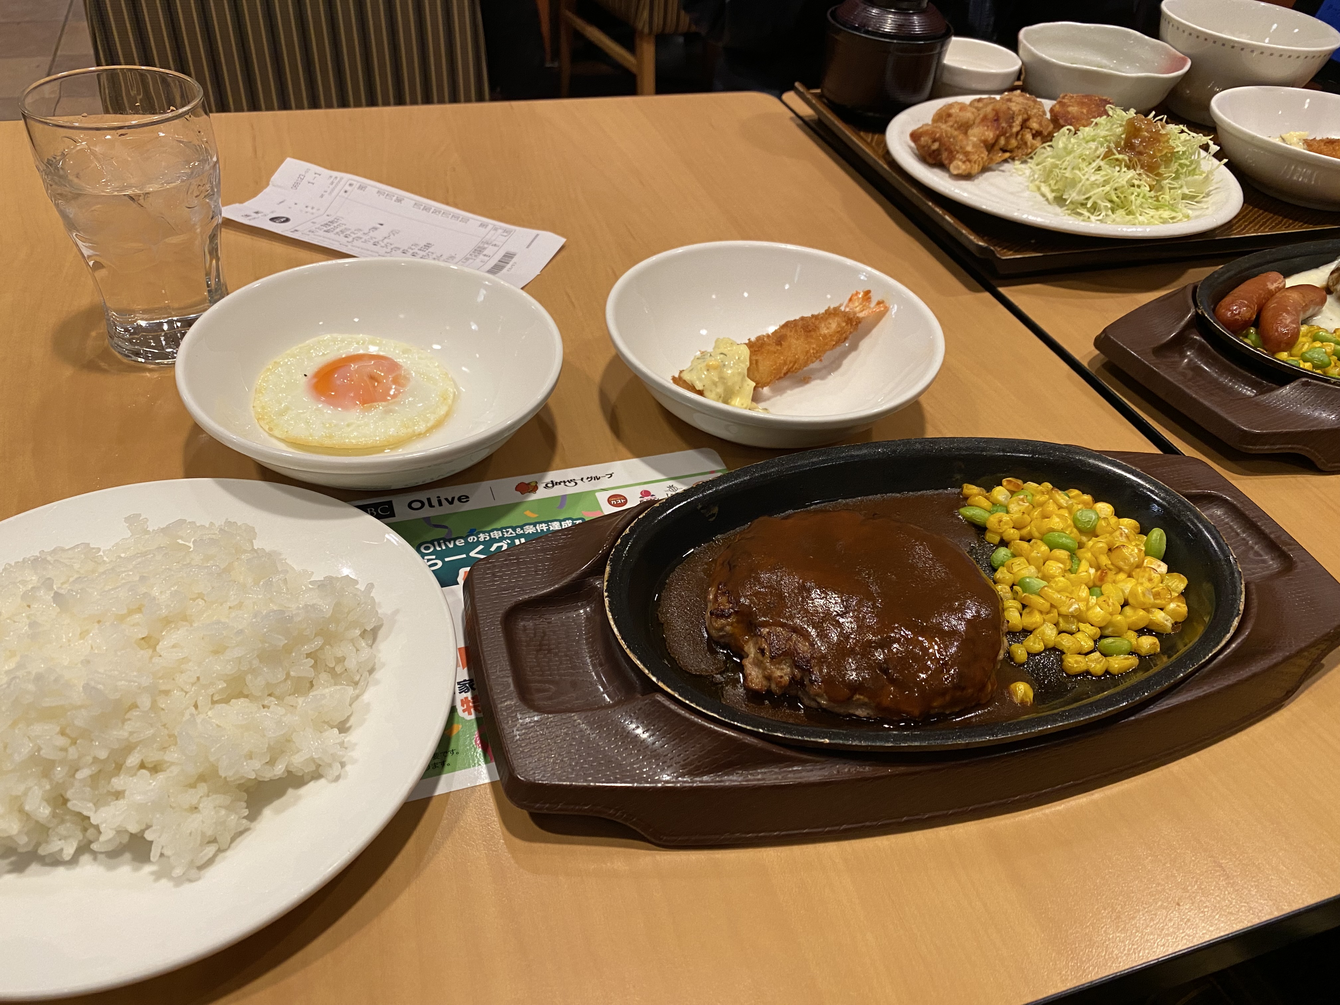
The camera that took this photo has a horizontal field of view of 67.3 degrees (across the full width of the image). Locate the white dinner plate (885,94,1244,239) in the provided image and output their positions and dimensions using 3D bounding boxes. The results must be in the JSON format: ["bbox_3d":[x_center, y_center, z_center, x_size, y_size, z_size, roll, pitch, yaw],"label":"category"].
[{"bbox_3d":[0.266,-0.227,0.699,0.239,0.026,0.239,4,41,-3],"label":"white dinner plate"}]

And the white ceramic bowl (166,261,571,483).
[{"bbox_3d":[-0.127,-0.049,0.447,0.159,0.048,0.159,-9,43,-17],"label":"white ceramic bowl"}]

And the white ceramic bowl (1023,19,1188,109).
[{"bbox_3d":[0.348,-0.346,0.826,0.137,0.050,0.137,-9,43,-17],"label":"white ceramic bowl"}]

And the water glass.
[{"bbox_3d":[-0.244,-0.131,0.473,0.072,0.117,0.072,-9,43,-17],"label":"water glass"}]

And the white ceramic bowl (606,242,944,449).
[{"bbox_3d":[0.048,-0.068,0.491,0.159,0.048,0.159,4,41,-3],"label":"white ceramic bowl"}]

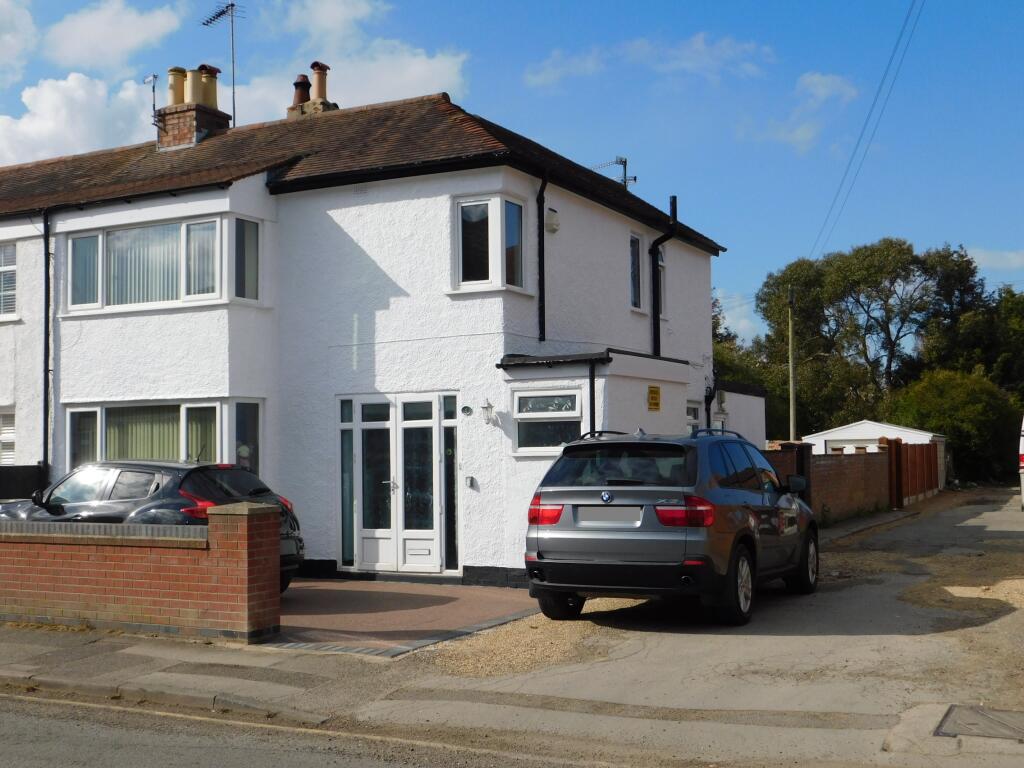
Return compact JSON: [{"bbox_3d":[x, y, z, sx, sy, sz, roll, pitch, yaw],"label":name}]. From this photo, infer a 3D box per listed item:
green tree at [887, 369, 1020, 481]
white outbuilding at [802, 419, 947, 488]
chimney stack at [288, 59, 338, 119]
[{"bbox_3d":[16.980,1.710,45.500,5.200,4.600,4.800,-2,-3,27],"label":"green tree"},{"bbox_3d":[13.943,2.743,45.265,4.500,2.660,5.400,-2,-3,25],"label":"white outbuilding"},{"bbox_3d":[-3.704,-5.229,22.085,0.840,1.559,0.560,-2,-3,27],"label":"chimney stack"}]

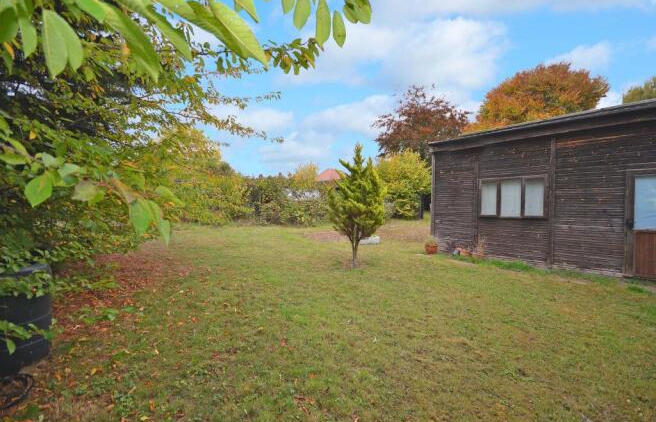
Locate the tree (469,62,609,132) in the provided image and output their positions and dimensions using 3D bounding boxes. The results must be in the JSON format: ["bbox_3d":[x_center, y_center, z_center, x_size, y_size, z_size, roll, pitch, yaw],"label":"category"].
[{"bbox_3d":[21.535,-7.656,29.242,13.510,16.490,13.510,0,2,0],"label":"tree"}]

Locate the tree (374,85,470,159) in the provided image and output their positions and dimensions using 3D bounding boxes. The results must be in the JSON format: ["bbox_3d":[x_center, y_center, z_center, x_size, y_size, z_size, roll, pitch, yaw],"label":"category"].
[{"bbox_3d":[9.837,-6.432,29.206,10.320,14.050,10.320,0,2,0],"label":"tree"}]

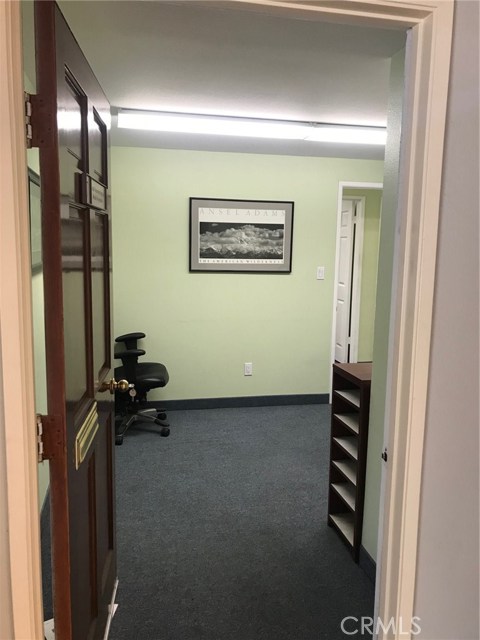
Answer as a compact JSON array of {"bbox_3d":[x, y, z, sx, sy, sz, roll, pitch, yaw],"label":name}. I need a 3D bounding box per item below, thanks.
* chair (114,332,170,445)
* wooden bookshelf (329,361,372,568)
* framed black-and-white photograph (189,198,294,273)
[{"bbox_3d":[-0.883,0.405,4.057,0.650,0.980,0.650,-1,8,-12],"label":"chair"},{"bbox_3d":[0.660,0.685,2.581,0.300,0.874,0.344,-1,8,-12],"label":"wooden bookshelf"},{"bbox_3d":[0.021,-0.736,4.576,0.945,0.645,0.025,-1,8,-12],"label":"framed black-and-white photograph"}]

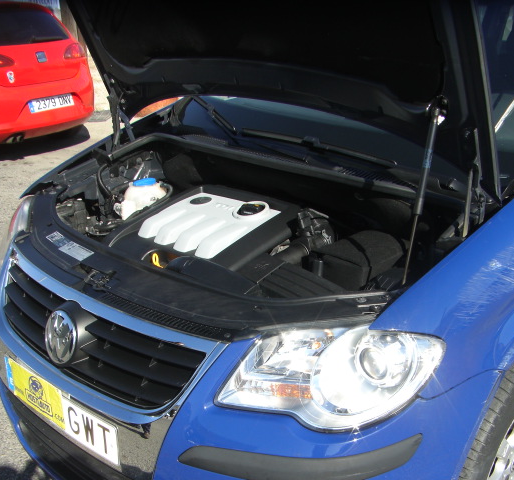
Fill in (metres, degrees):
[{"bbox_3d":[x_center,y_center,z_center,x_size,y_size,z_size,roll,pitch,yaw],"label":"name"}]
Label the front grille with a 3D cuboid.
[{"bbox_3d":[-0.468,0.242,1.850,0.860,0.200,0.150,16,26,40],"label":"front grille"}]

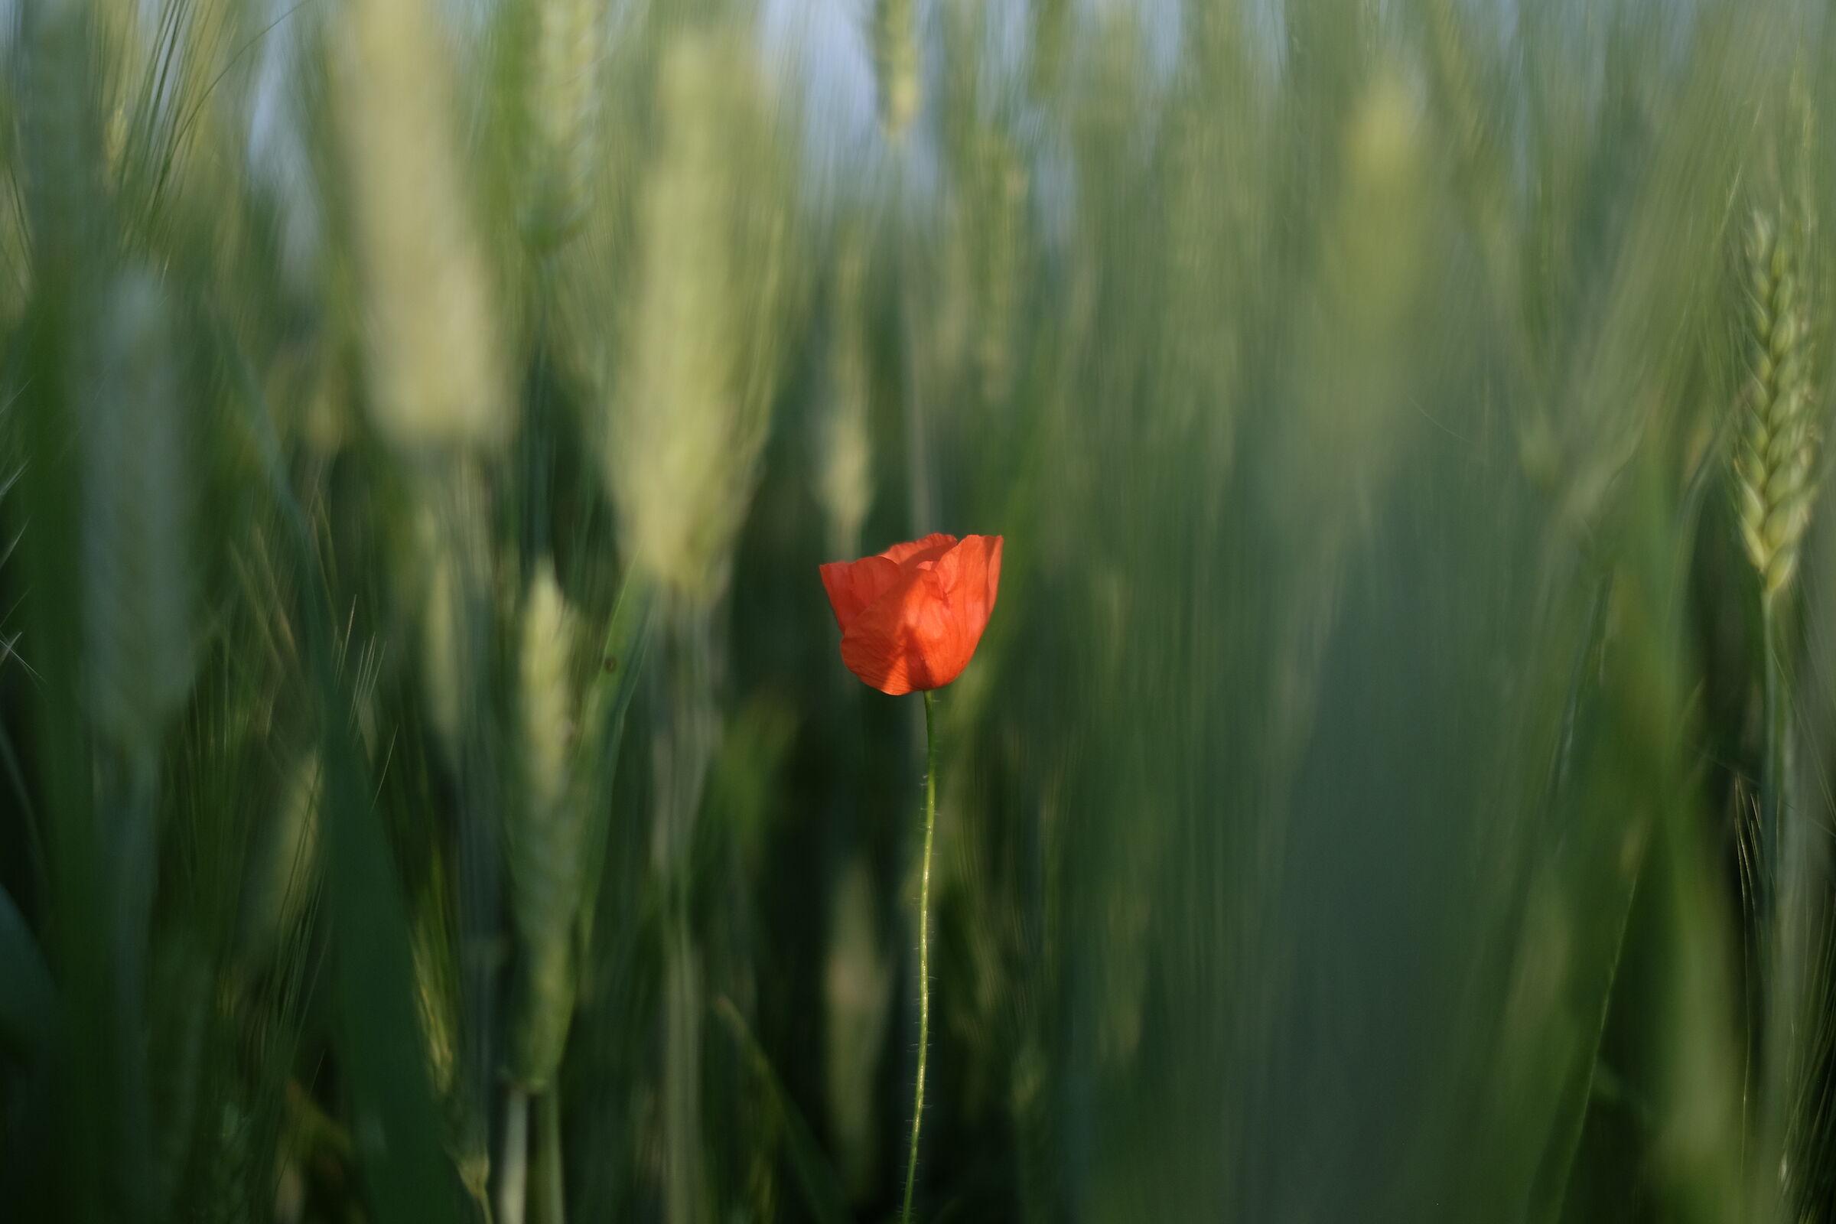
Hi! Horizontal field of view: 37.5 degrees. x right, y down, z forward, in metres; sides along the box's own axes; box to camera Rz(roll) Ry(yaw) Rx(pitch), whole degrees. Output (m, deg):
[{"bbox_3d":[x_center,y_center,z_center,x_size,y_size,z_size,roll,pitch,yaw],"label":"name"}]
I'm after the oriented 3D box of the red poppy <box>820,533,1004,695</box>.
[{"bbox_3d":[-0.002,0.001,0.660,0.044,0.039,0.042,0,0,0],"label":"red poppy"}]

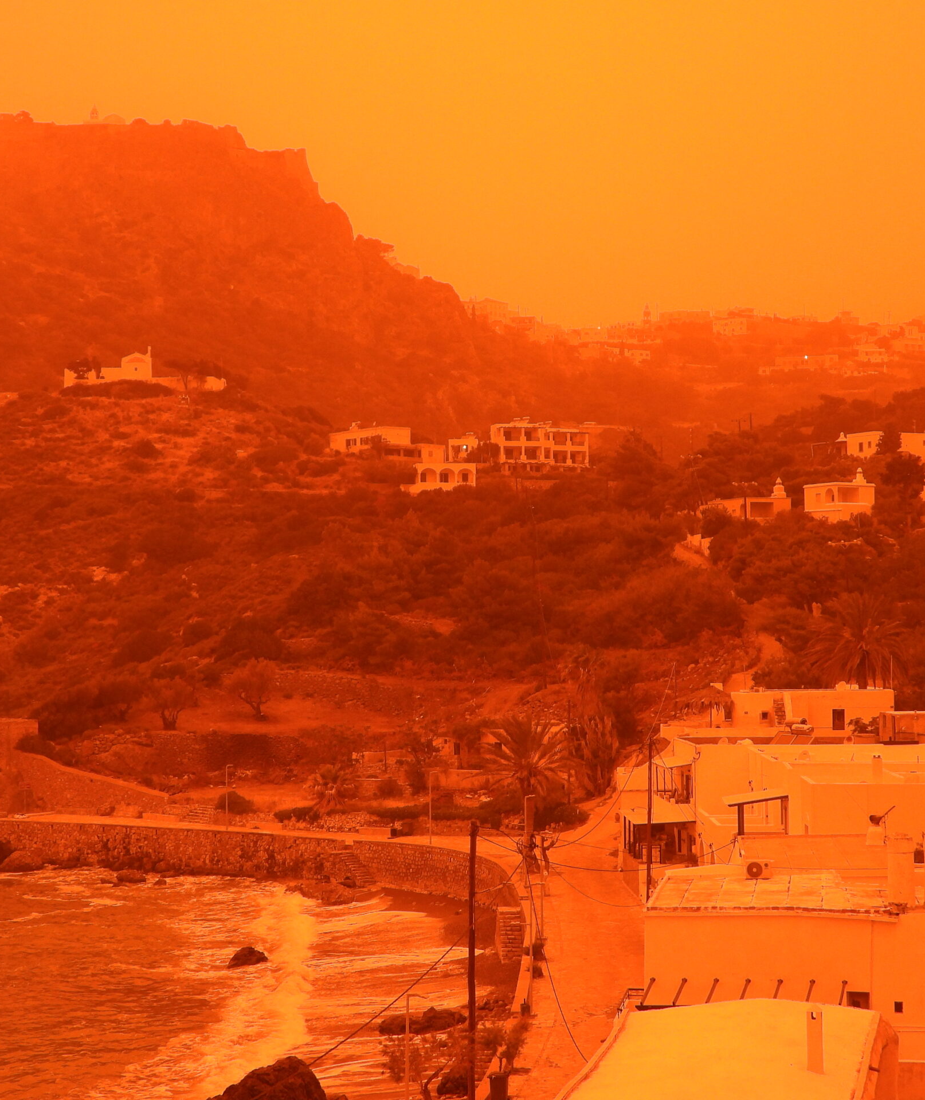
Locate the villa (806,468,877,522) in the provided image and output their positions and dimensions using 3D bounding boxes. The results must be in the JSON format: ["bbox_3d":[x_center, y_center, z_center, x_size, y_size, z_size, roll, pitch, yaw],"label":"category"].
[{"bbox_3d":[43.200,-6.100,243.000,5.800,6.000,6.000,0,-1,-28],"label":"villa"}]

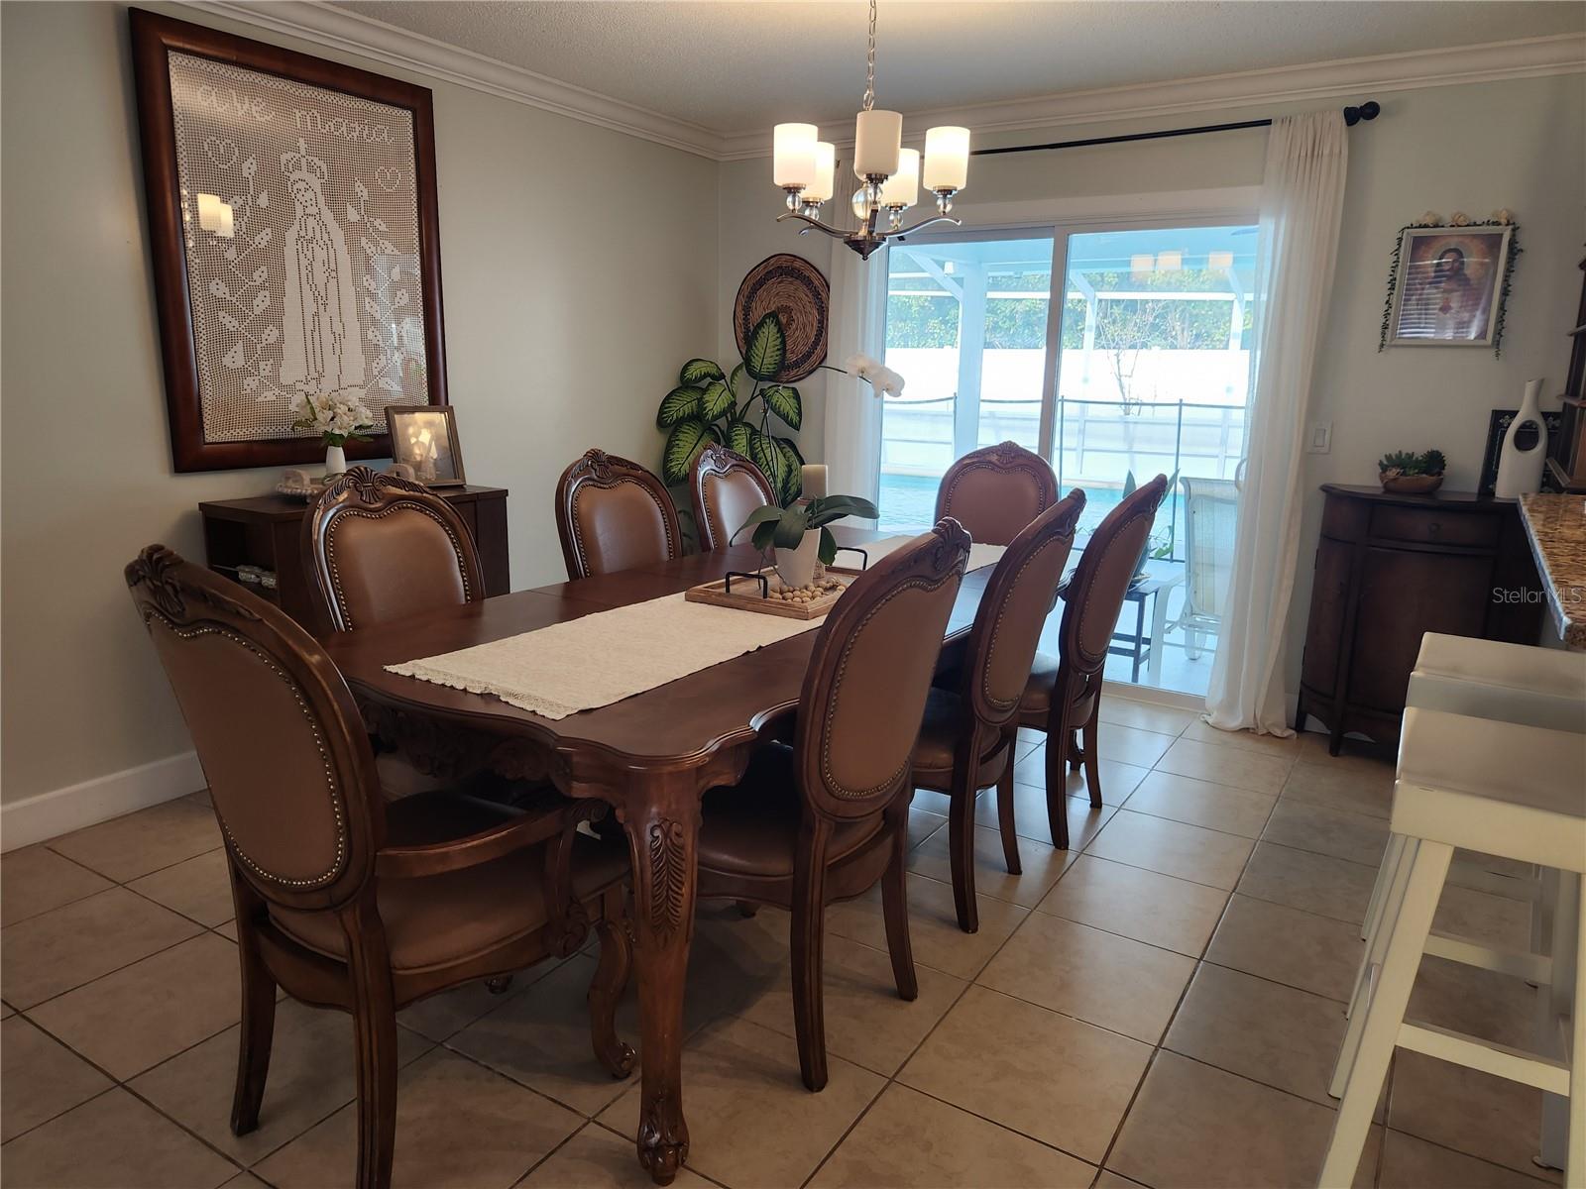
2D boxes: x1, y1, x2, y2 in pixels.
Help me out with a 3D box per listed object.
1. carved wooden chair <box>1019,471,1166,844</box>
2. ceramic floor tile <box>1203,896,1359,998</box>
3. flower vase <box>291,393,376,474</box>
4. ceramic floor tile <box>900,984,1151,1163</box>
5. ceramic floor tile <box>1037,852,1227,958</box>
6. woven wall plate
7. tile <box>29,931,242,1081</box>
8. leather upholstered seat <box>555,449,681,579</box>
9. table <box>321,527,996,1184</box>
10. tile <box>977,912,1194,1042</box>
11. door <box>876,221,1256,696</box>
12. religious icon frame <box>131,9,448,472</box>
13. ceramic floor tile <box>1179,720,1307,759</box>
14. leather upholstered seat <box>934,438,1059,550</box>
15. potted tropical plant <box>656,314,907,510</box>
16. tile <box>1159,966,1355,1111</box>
[{"bbox_3d":[0.757,0.160,3.223,0.681,1.095,0.543,8,14,31],"label":"carved wooden chair"},{"bbox_3d":[1.246,0.858,2.557,0.400,0.010,0.400,8,14,31],"label":"ceramic floor tile"},{"bbox_3d":[-1.490,-0.521,3.417,0.250,0.270,0.270,8,13,31],"label":"flower vase"},{"bbox_3d":[0.474,0.947,2.110,0.402,0.010,0.402,8,14,31],"label":"ceramic floor tile"},{"bbox_3d":[0.909,0.817,2.788,0.402,0.010,0.402,8,14,31],"label":"ceramic floor tile"},{"bbox_3d":[-0.051,-1.364,5.200,0.620,0.620,0.040,8,13,31],"label":"woven wall plate"},{"bbox_3d":[-1.330,0.869,2.262,0.400,0.010,0.400,8,14,31],"label":"tile"},{"bbox_3d":[-0.462,0.089,3.500,0.660,1.090,0.560,11,15,39],"label":"leather upholstered seat"},{"bbox_3d":[-0.022,0.360,3.010,1.183,0.759,2.452,8,14,31],"label":"table"},{"bbox_3d":[0.688,0.873,2.430,0.400,0.010,0.400,8,14,31],"label":"tile"},{"bbox_3d":[1.099,-0.584,4.641,1.742,1.958,0.082,8,14,31],"label":"door"},{"bbox_3d":[-1.596,-1.092,3.492,0.040,1.290,1.030,8,14,31],"label":"religious icon frame"},{"bbox_3d":[1.777,0.557,4.142,0.402,0.010,0.397,8,14,31],"label":"ceramic floor tile"},{"bbox_3d":[0.699,-0.029,4.145,0.649,1.095,0.702,8,14,31],"label":"leather upholstered seat"},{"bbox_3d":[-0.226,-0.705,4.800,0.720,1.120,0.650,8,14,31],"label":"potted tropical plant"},{"bbox_3d":[1.036,0.932,2.237,0.402,0.010,0.402,8,14,31],"label":"tile"}]

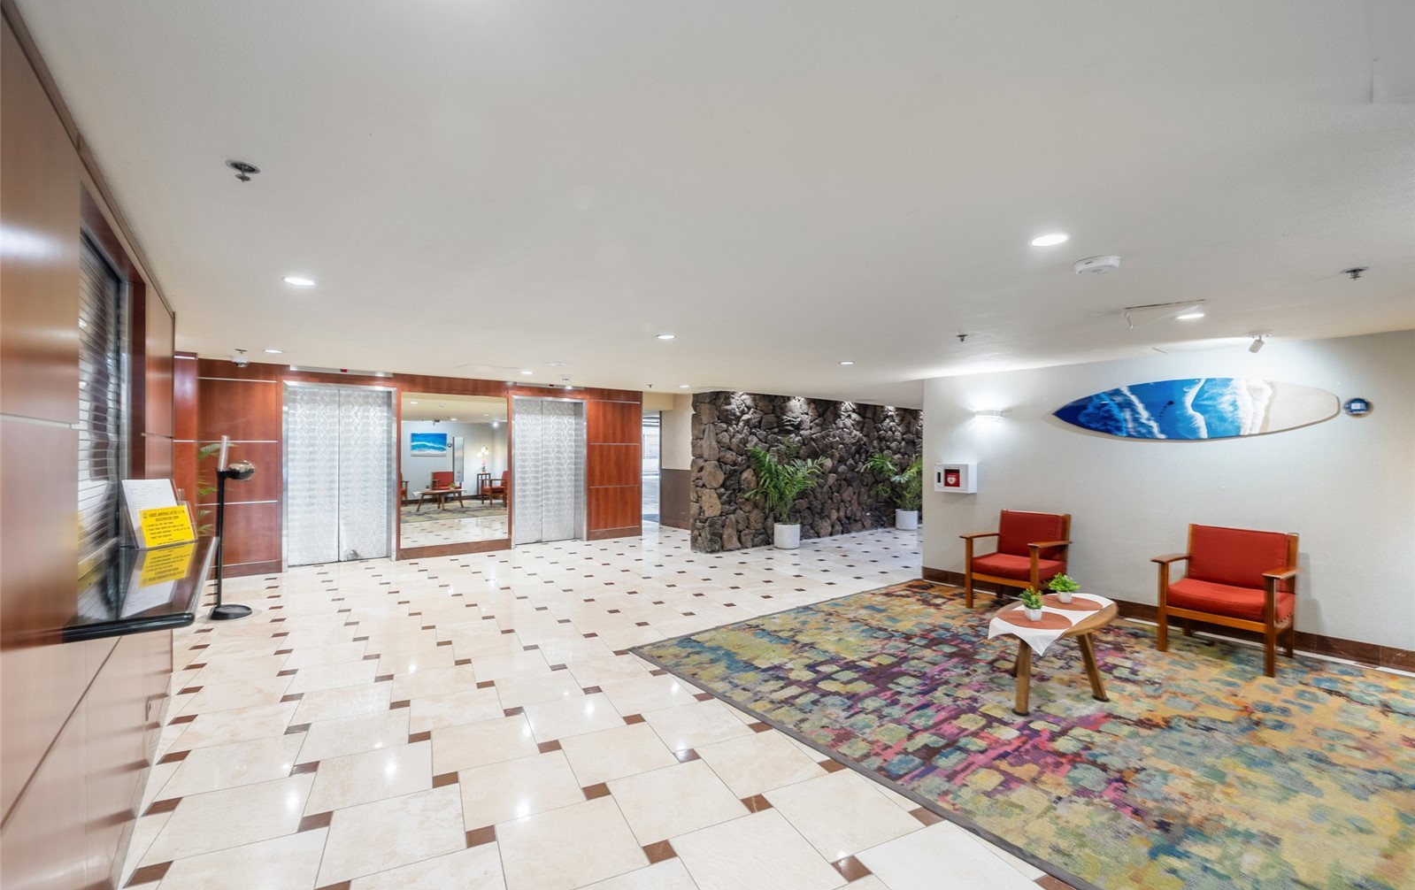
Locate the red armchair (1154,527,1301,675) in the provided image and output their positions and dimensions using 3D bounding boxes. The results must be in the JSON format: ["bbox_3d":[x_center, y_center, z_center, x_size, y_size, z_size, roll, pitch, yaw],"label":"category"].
[{"bbox_3d":[3.679,1.046,4.070,0.740,0.860,0.680,1,-1,-39],"label":"red armchair"}]

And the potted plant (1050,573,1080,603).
[{"bbox_3d":[2.293,0.921,3.670,0.190,0.200,0.200,1,-1,-39],"label":"potted plant"}]

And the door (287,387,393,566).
[{"bbox_3d":[-4.519,0.404,7.053,1.080,2.130,0.120,1,-1,-39],"label":"door"}]

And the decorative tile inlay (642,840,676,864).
[{"bbox_3d":[-0.168,1.452,2.037,0.100,0.010,0.100,0,0,-25],"label":"decorative tile inlay"}]

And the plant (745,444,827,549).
[{"bbox_3d":[1.155,0.737,8.420,1.150,1.530,0.950,1,-1,-39],"label":"plant"}]

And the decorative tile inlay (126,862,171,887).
[{"bbox_3d":[-1.887,1.456,1.935,0.100,0.010,0.100,0,0,-24],"label":"decorative tile inlay"}]

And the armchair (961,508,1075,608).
[{"bbox_3d":[2.808,1.065,5.204,0.710,0.860,0.690,1,0,-38],"label":"armchair"}]

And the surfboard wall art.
[{"bbox_3d":[3.784,-0.282,4.636,0.060,0.490,1.810,1,0,-38],"label":"surfboard wall art"}]

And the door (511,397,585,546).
[{"bbox_3d":[-2.446,0.422,8.720,1.080,2.130,0.120,1,-1,-39],"label":"door"}]

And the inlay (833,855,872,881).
[{"bbox_3d":[0.500,1.470,1.981,0.100,0.010,0.100,0,0,-24],"label":"inlay"}]

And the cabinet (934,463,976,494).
[{"bbox_3d":[2.589,0.348,5.968,0.180,0.300,0.370,1,-1,-39],"label":"cabinet"}]

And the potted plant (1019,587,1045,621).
[{"bbox_3d":[1.965,0.957,3.461,0.140,0.190,0.140,1,0,-38],"label":"potted plant"}]

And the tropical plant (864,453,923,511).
[{"bbox_3d":[3.456,0.652,10.147,1.200,1.060,1.100,1,0,-38],"label":"tropical plant"}]

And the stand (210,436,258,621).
[{"bbox_3d":[-4.059,0.689,4.887,0.300,1.530,0.290,1,0,-38],"label":"stand"}]

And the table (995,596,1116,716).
[{"bbox_3d":[2.119,1.232,3.463,1.200,0.470,0.510,1,-1,-39],"label":"table"}]

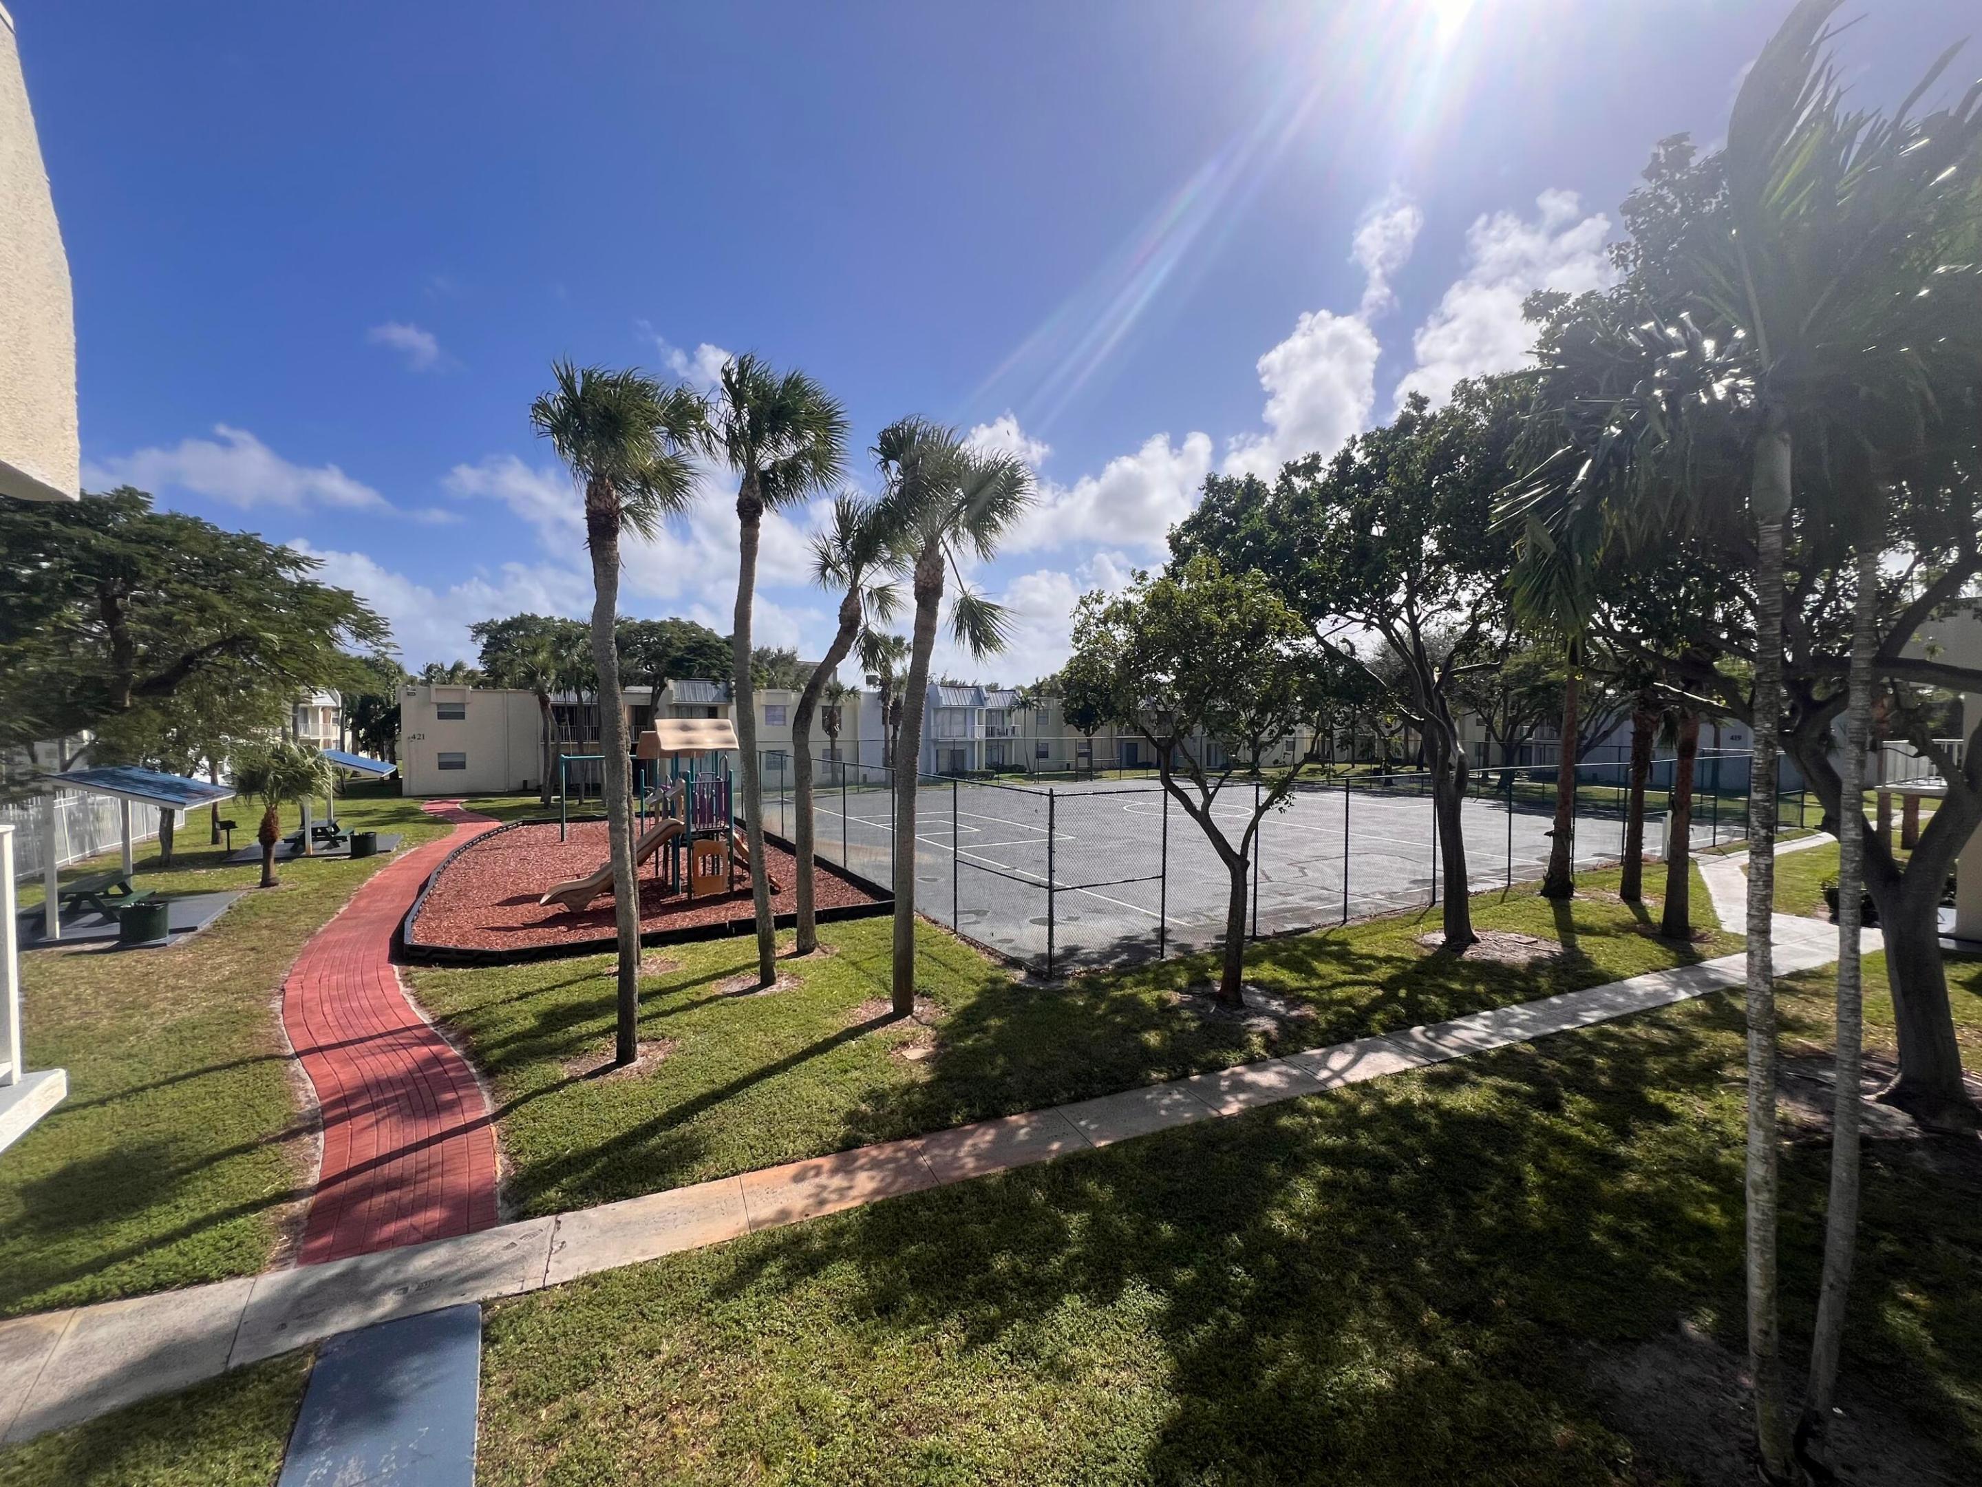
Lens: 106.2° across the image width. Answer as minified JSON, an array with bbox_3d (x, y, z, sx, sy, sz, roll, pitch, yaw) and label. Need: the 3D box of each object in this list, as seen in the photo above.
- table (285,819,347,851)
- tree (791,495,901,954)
[{"bbox_3d":[-22.949,3.204,25.609,1.600,0.760,2.150,-1,2,-29],"label":"table"},{"bbox_3d":[-2.619,-0.305,13.911,2.100,8.400,2.000,0,1,-11],"label":"tree"}]

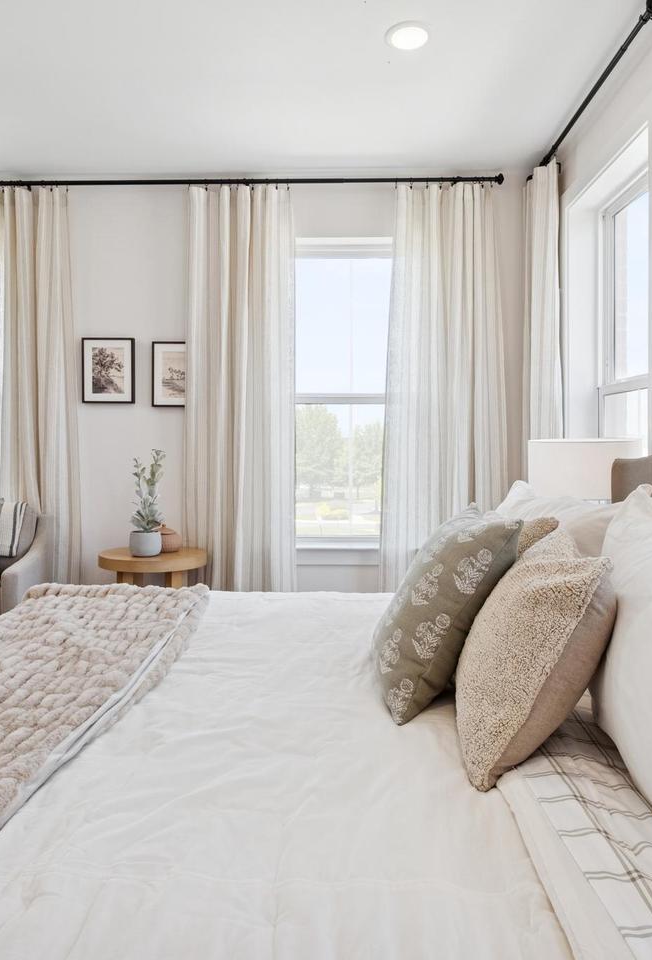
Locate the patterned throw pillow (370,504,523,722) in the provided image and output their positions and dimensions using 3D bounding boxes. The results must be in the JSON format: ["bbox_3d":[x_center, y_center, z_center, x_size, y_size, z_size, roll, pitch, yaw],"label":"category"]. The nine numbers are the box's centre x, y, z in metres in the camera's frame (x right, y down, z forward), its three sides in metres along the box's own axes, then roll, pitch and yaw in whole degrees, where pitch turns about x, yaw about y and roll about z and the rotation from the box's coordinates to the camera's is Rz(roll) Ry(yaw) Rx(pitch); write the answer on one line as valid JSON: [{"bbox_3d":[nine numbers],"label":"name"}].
[{"bbox_3d":[0.275,0.257,1.375,0.190,0.470,0.460,32,0,0],"label":"patterned throw pillow"}]

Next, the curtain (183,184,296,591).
[{"bbox_3d":[-0.498,-0.352,3.380,0.660,2.620,0.140,0,1,1],"label":"curtain"}]

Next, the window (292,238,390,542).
[{"bbox_3d":[0.118,-0.514,3.608,0.840,1.830,0.120,0,1,1],"label":"window"}]

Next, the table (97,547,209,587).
[{"bbox_3d":[-0.878,0.670,3.040,0.550,0.600,0.550,0,1,1],"label":"table"}]

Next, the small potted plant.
[{"bbox_3d":[-0.906,0.114,3.040,0.190,0.540,0.180,0,1,1],"label":"small potted plant"}]

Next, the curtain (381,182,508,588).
[{"bbox_3d":[0.664,-0.356,3.357,0.720,2.620,0.140,0,1,1],"label":"curtain"}]

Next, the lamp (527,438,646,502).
[{"bbox_3d":[0.981,0.132,2.270,0.410,0.570,0.410,0,1,1],"label":"lamp"}]

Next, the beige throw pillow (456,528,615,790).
[{"bbox_3d":[0.386,0.300,1.163,0.190,0.440,0.460,30,-1,7],"label":"beige throw pillow"}]

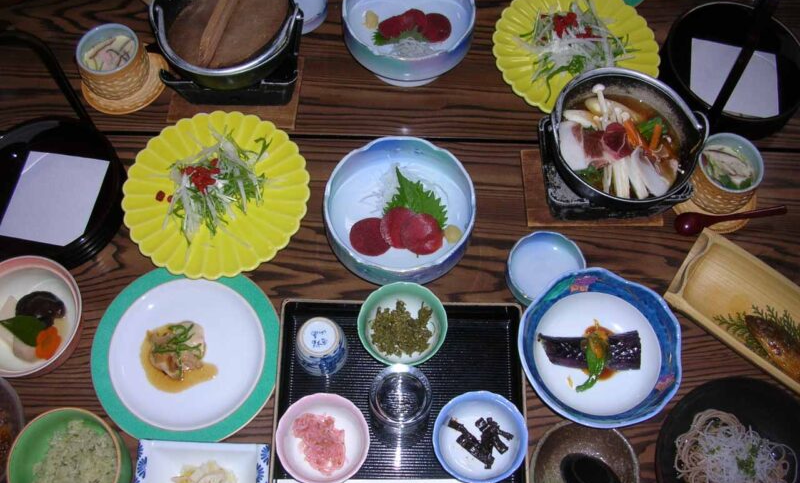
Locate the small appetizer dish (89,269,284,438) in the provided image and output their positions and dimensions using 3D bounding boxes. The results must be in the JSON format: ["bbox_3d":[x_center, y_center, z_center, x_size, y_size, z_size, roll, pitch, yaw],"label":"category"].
[{"bbox_3d":[-0.227,0.122,0.868,0.194,0.022,0.194,0,67,-1],"label":"small appetizer dish"}]

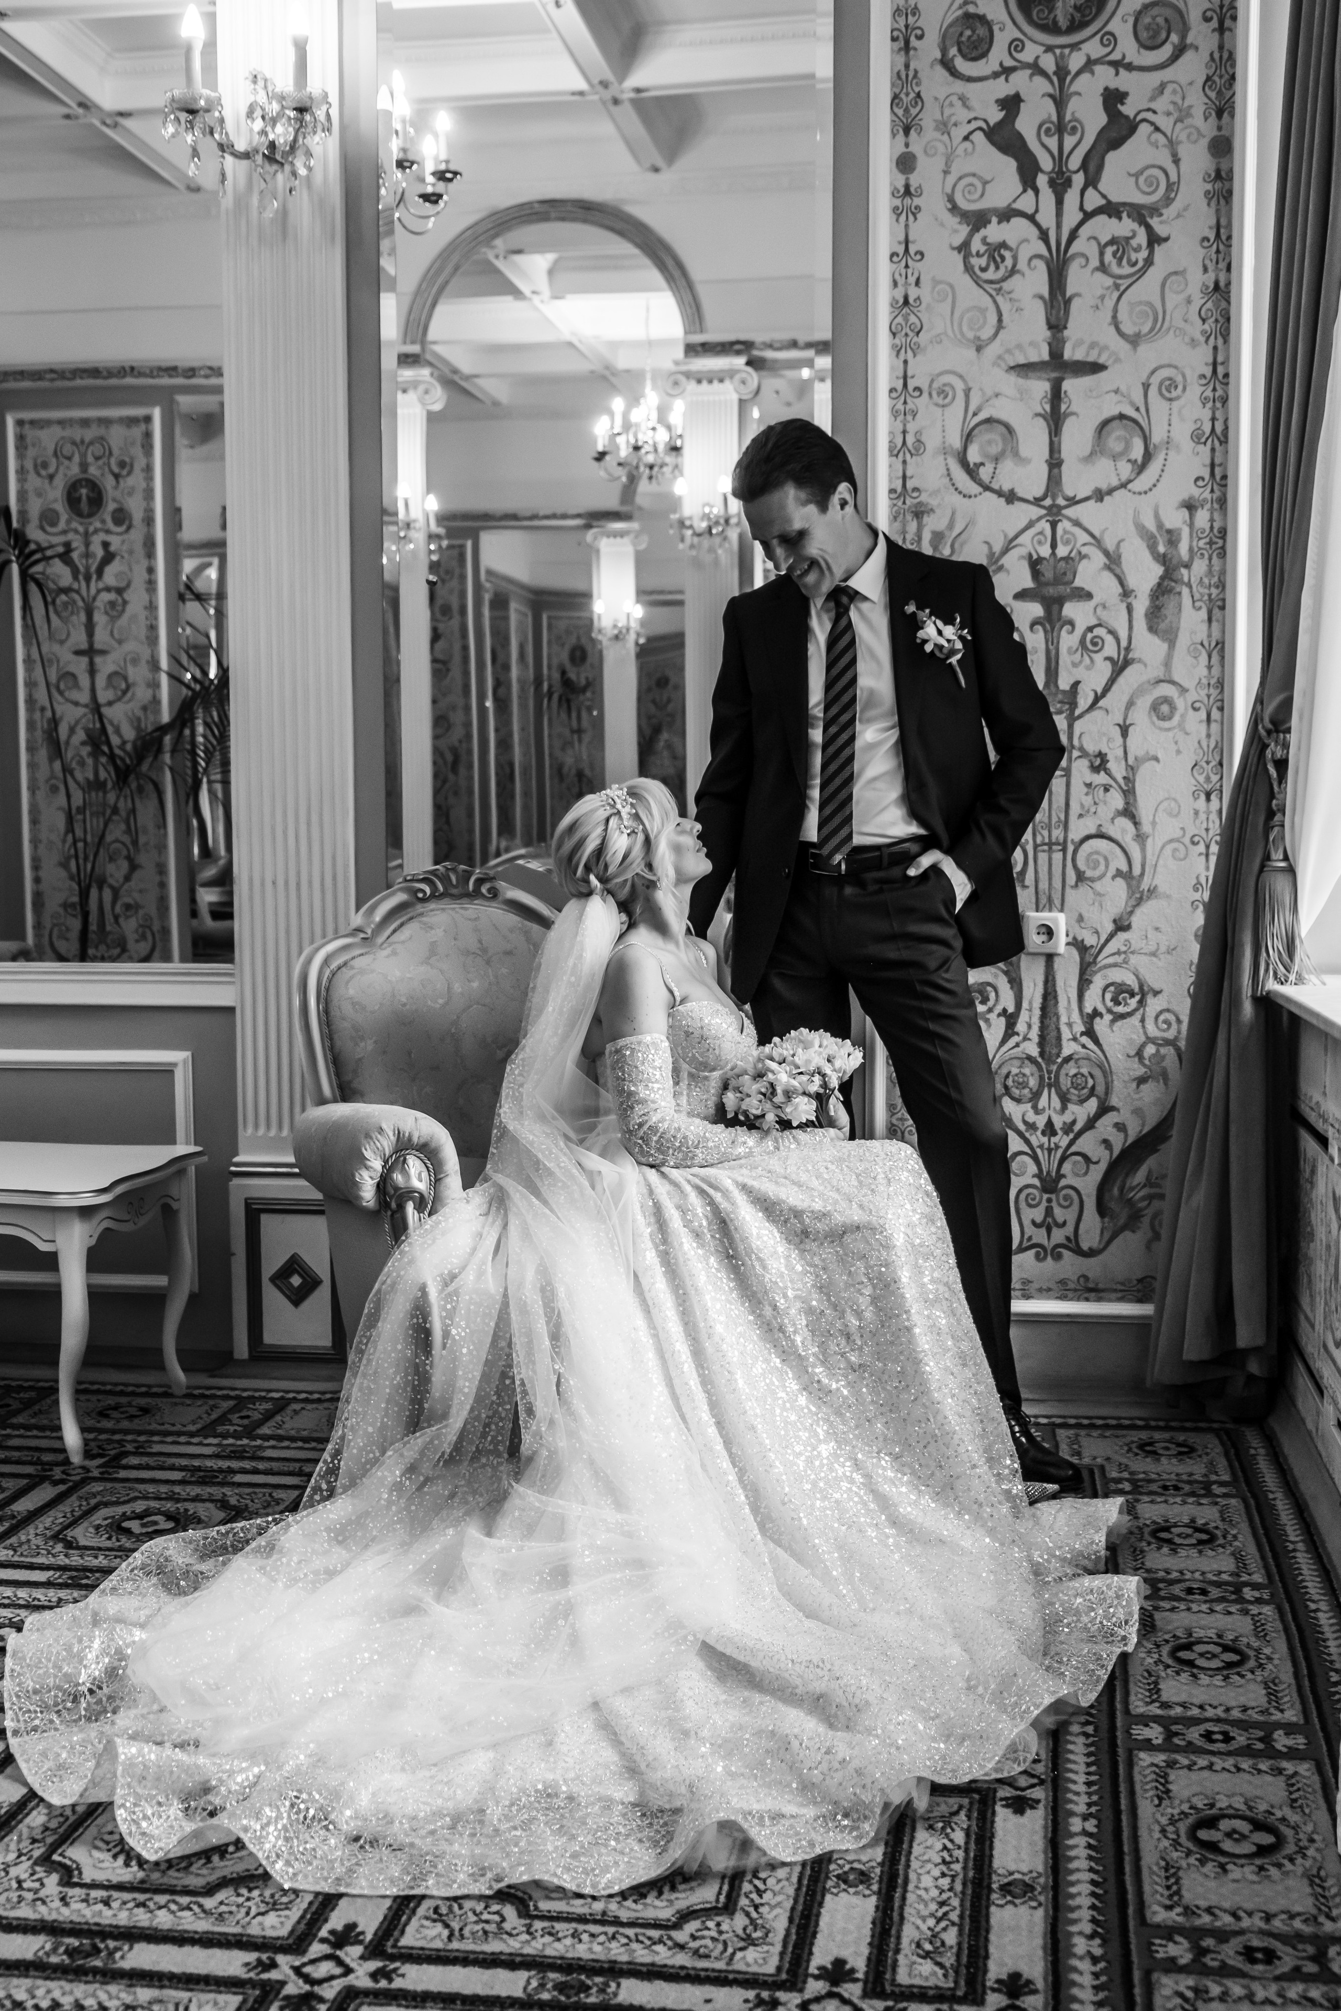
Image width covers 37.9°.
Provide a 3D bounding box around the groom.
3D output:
[{"bbox_3d":[0.370,-0.091,3.383,0.660,1.810,0.470,1,4,15],"label":"groom"}]

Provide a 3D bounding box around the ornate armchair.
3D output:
[{"bbox_3d":[-0.249,0.281,3.451,0.760,1.060,0.800,-3,5,-30],"label":"ornate armchair"}]

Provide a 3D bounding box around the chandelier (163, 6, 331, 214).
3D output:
[{"bbox_3d":[-0.805,-1.704,3.722,0.320,0.389,0.240,1,4,12],"label":"chandelier"}]

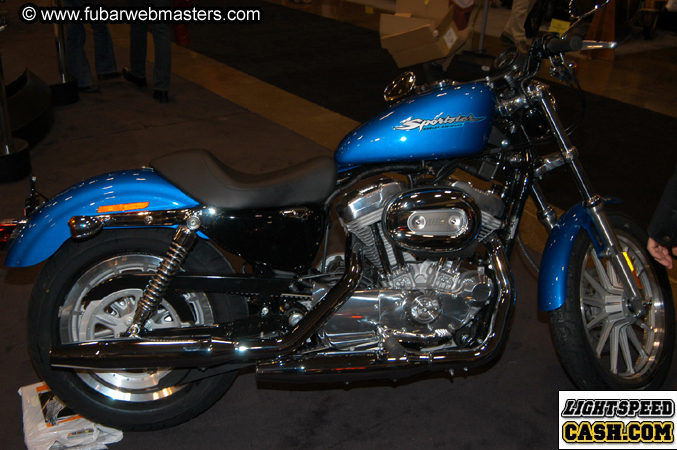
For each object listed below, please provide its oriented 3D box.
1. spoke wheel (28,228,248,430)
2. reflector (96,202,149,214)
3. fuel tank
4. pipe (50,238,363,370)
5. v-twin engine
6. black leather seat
[{"bbox_3d":[-0.587,0.300,2.019,0.646,0.646,0.150,-1,10,-6],"label":"spoke wheel"},{"bbox_3d":[-0.591,-0.046,1.861,0.142,0.020,0.010,-5,10,-6],"label":"reflector"},{"bbox_3d":[0.225,-0.302,2.010,0.475,0.230,0.275,-1,10,-6],"label":"fuel tank"},{"bbox_3d":[-0.354,0.222,1.853,0.840,0.345,0.160,-1,10,-6],"label":"pipe"},{"bbox_3d":[0.209,0.116,2.056,0.570,0.515,0.390,-1,9,-7],"label":"v-twin engine"},{"bbox_3d":[-0.276,-0.141,1.980,0.535,0.170,0.280,-1,10,-6],"label":"black leather seat"}]

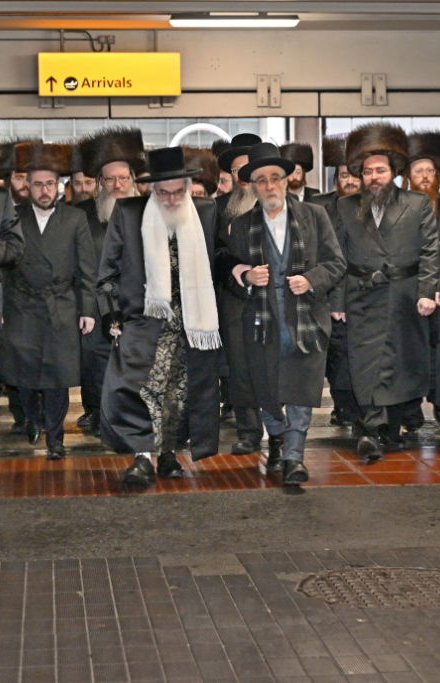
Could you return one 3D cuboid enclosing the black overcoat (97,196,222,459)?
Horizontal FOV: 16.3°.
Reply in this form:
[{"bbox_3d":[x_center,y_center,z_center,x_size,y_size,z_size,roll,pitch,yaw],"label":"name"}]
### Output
[{"bbox_3d":[-0.325,-0.072,8.206,0.660,1.370,0.500,-1,4,-6],"label":"black overcoat"}]

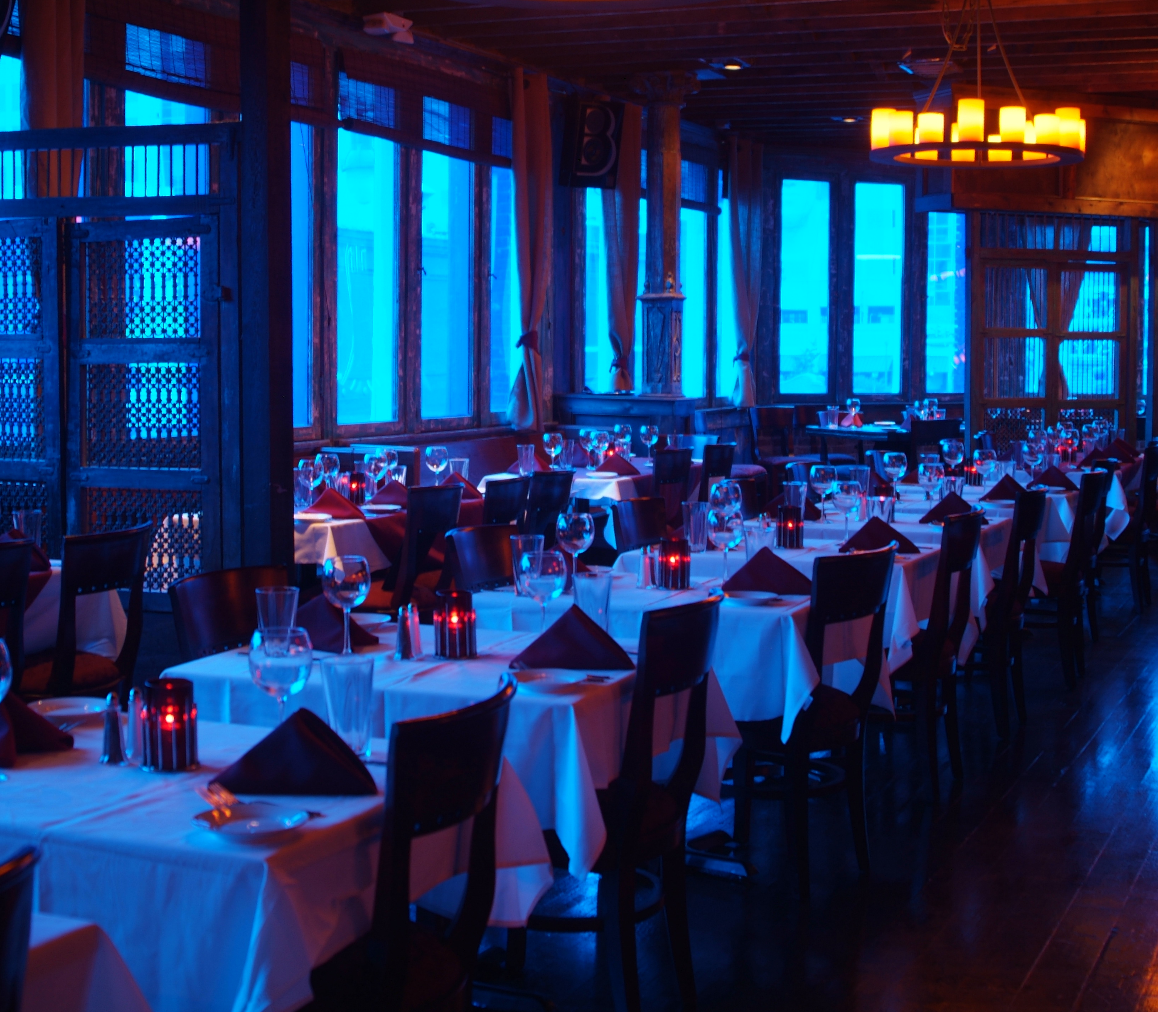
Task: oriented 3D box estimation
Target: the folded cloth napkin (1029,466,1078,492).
[{"bbox_3d":[2.261,-0.141,8.420,0.240,0.120,0.190,2,5,25],"label":"folded cloth napkin"}]

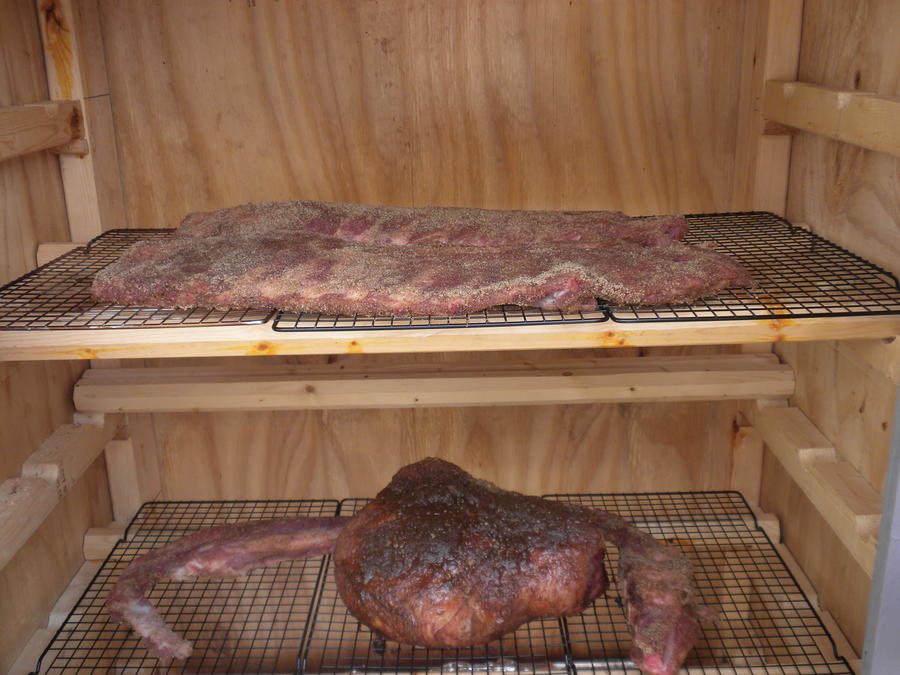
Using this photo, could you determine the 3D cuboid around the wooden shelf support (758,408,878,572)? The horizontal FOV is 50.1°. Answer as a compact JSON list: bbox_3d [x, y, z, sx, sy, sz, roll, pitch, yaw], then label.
[{"bbox_3d":[0.371,0.135,0.958,0.039,0.037,0.419,-1,18,0],"label":"wooden shelf support"}]

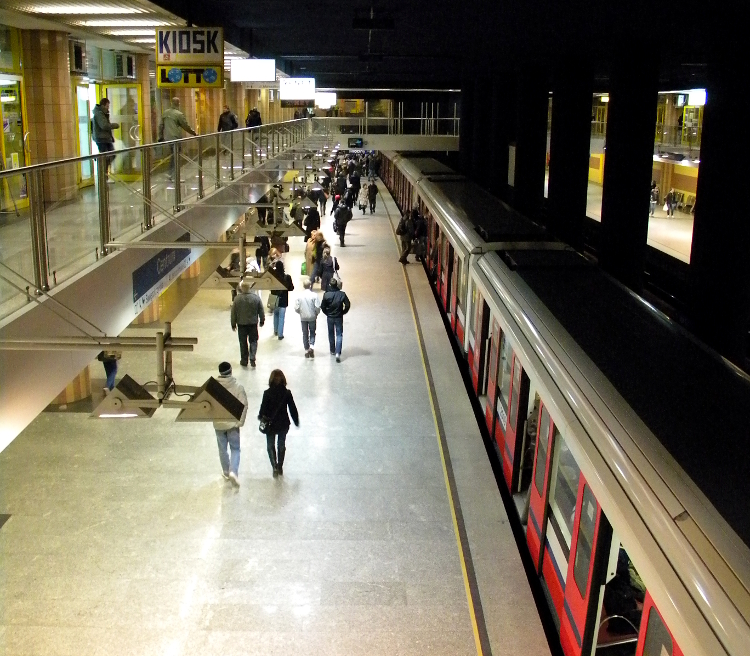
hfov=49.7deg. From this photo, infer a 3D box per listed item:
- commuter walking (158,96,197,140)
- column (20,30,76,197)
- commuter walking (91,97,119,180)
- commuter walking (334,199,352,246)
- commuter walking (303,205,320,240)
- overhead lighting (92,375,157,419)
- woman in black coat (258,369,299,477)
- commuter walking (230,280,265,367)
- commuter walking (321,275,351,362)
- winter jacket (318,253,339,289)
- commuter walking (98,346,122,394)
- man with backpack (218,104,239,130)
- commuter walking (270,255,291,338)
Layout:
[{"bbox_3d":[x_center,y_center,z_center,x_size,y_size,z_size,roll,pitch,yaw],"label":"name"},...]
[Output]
[{"bbox_3d":[-4.403,-4.186,18.032,0.750,1.790,0.600,13,20,40],"label":"commuter walking"},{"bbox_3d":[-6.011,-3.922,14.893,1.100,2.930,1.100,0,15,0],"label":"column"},{"bbox_3d":[-5.998,-4.150,17.938,0.600,1.780,0.550,0,15,-2],"label":"commuter walking"},{"bbox_3d":[-1.246,-4.013,31.022,0.700,1.800,0.500,0,15,-1],"label":"commuter walking"},{"bbox_3d":[-2.510,-4.123,31.819,0.550,1.610,0.420,0,15,-1],"label":"commuter walking"},{"bbox_3d":[-1.626,0.439,5.237,0.392,0.207,0.249,0,15,-1],"label":"overhead lighting"},{"bbox_3d":[-1.397,1.367,11.707,0.580,1.660,0.420,1,15,2],"label":"woman in black coat"},{"bbox_3d":[-2.638,-0.112,16.534,0.650,1.800,0.420,0,15,-1],"label":"commuter walking"},{"bbox_3d":[-0.811,-0.187,16.911,0.600,1.770,0.420,0,15,-1],"label":"commuter walking"},{"bbox_3d":[-1.255,-1.575,21.840,0.580,0.920,0.420,1,15,3],"label":"winter jacket"},{"bbox_3d":[-4.868,0.409,14.738,0.550,1.700,0.500,-10,18,-35],"label":"commuter walking"},{"bbox_3d":[-5.350,-7.195,29.338,0.700,1.740,0.480,7,17,24],"label":"man with backpack"},{"bbox_3d":[-2.122,-0.608,18.165,0.580,1.790,0.450,2,15,8],"label":"commuter walking"}]

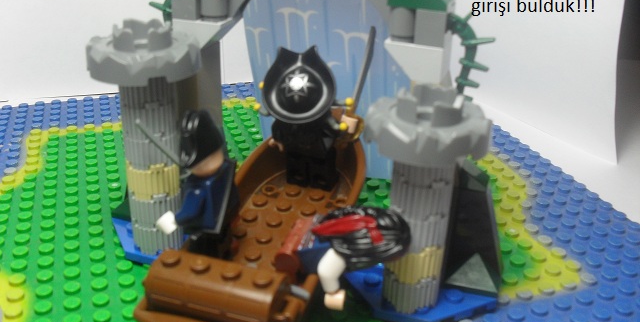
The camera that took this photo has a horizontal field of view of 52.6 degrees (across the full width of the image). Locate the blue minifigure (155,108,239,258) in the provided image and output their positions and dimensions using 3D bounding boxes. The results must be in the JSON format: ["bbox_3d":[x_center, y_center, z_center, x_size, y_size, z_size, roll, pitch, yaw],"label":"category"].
[{"bbox_3d":[-0.029,0.009,0.174,0.022,0.046,0.024,9,35,17],"label":"blue minifigure"}]

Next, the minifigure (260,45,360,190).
[{"bbox_3d":[-0.002,-0.013,0.206,0.031,0.047,0.022,9,35,17],"label":"minifigure"}]

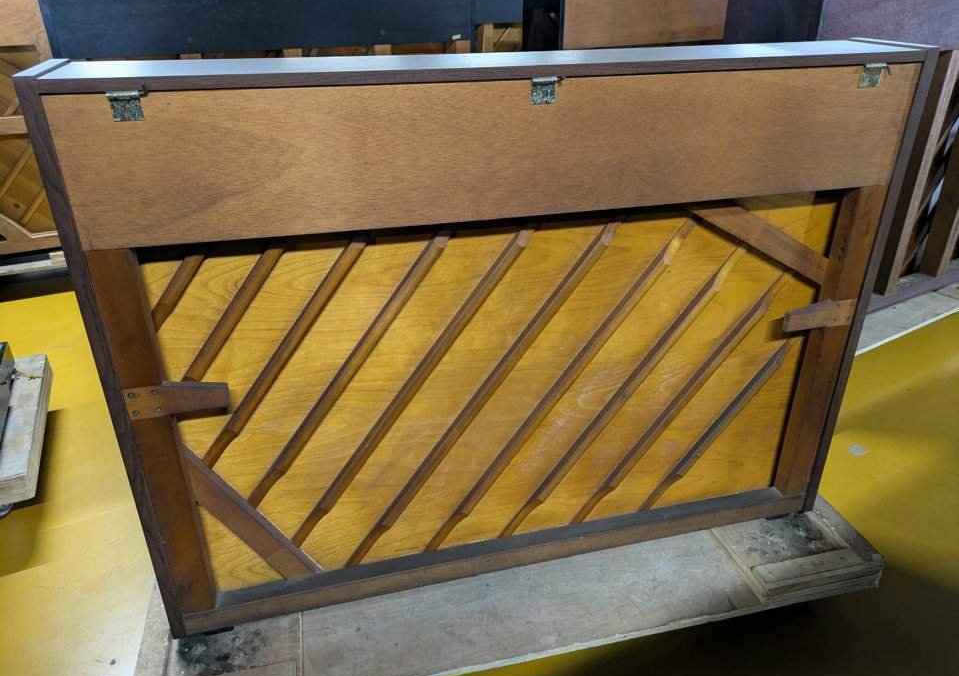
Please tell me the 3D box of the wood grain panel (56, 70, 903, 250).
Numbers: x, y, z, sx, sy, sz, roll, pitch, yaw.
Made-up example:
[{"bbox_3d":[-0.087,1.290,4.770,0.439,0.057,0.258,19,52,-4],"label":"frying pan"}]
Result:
[{"bbox_3d":[0.101,-0.316,1.153,1.433,0.221,0.016,-7,27,-13],"label":"wood grain panel"}]

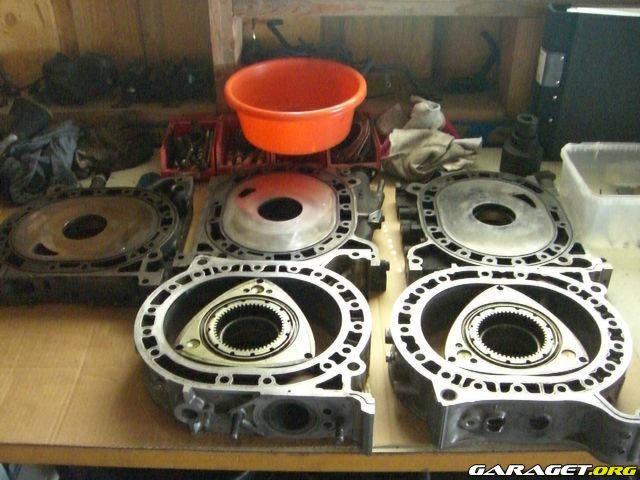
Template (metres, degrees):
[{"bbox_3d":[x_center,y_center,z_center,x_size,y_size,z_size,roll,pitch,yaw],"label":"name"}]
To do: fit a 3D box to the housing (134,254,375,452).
[{"bbox_3d":[-0.084,0.137,0.969,0.320,0.078,0.330,2,35,4],"label":"housing"}]

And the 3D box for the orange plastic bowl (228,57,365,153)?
[{"bbox_3d":[-0.048,-0.264,1.420,0.283,0.110,0.283,0,36,0],"label":"orange plastic bowl"}]

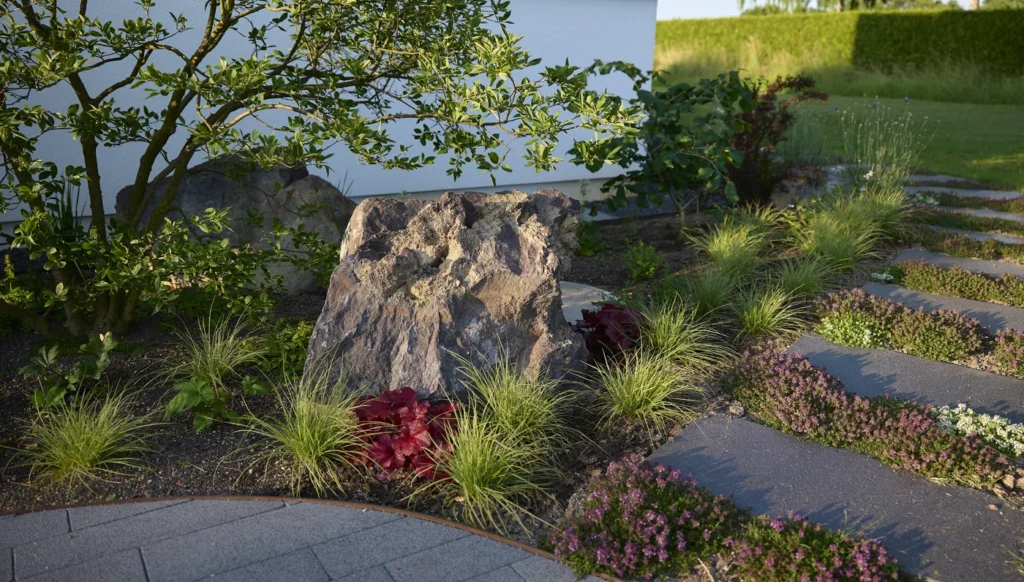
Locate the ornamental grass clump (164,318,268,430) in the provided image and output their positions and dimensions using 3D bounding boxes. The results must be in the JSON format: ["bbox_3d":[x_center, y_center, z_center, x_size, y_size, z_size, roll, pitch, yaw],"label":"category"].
[{"bbox_3d":[-0.946,0.222,2.539,0.340,0.300,0.330,-5,19,-21],"label":"ornamental grass clump"}]

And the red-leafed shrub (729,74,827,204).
[{"bbox_3d":[2.239,-1.287,6.805,0.792,1.072,0.752,6,17,17],"label":"red-leafed shrub"}]

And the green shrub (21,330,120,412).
[{"bbox_3d":[-1.523,0.275,2.744,0.298,0.216,0.298,-8,19,-29],"label":"green shrub"}]

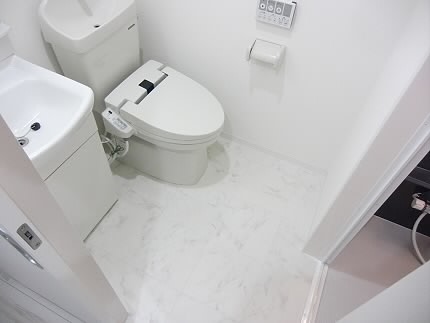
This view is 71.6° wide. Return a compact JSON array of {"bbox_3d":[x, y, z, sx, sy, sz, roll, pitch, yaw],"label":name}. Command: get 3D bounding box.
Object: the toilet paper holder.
[{"bbox_3d":[0.240,-0.503,1.403,0.160,0.085,0.090,21,51,14],"label":"toilet paper holder"}]

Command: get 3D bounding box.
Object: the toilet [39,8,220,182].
[{"bbox_3d":[-0.326,-0.293,1.476,0.785,0.870,0.455,21,51,14],"label":"toilet"}]

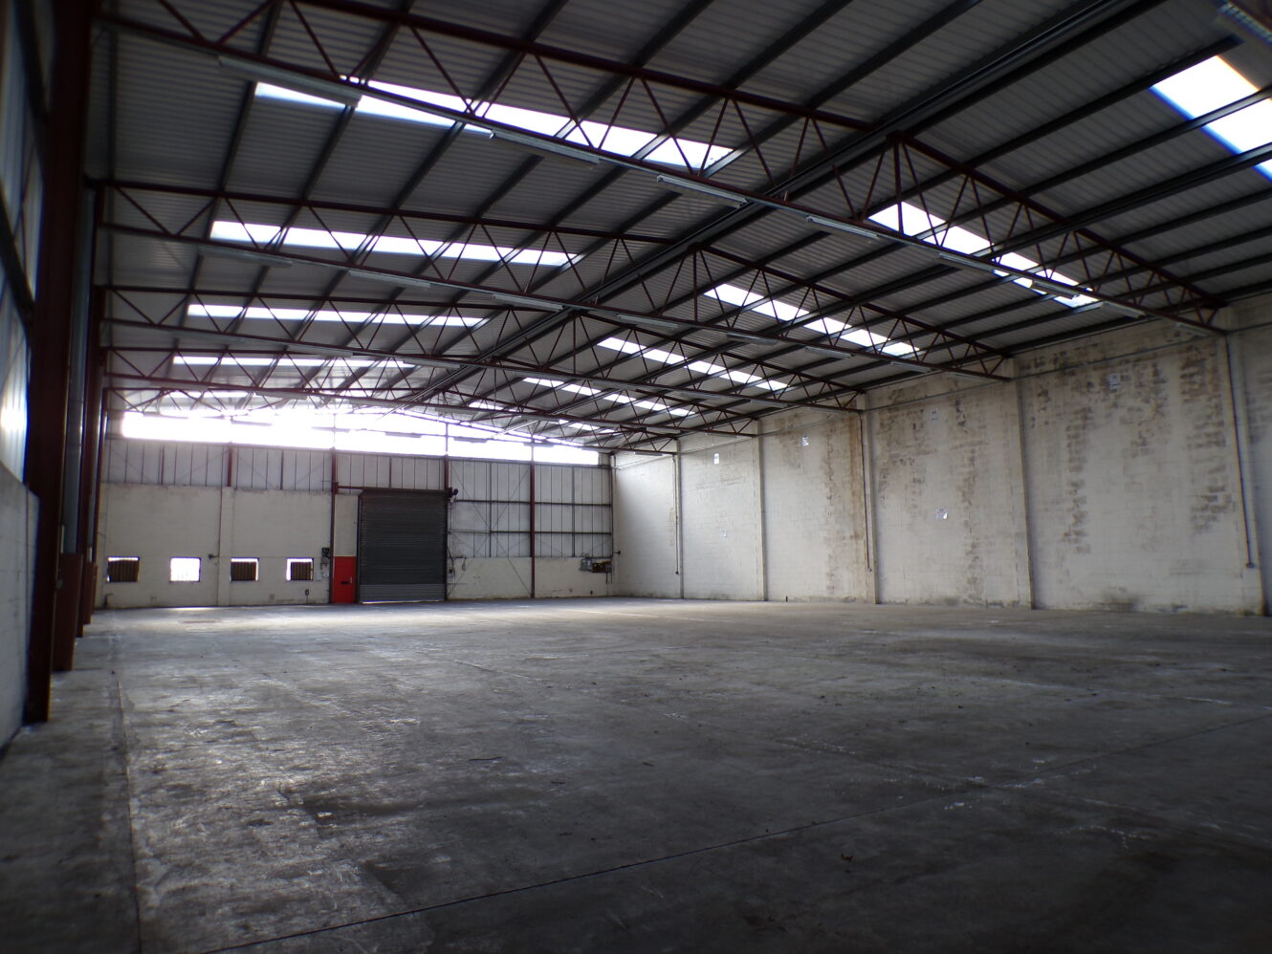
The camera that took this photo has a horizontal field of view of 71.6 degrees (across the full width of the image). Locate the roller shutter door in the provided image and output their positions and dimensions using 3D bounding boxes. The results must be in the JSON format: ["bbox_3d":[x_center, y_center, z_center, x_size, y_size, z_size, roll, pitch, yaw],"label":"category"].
[{"bbox_3d":[-10.827,3.213,41.236,4.262,5.232,0.300,3,-7,-31],"label":"roller shutter door"}]

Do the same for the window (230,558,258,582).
[{"bbox_3d":[-16.750,3.981,37.723,1.122,0.995,0.120,3,-7,-31],"label":"window"}]

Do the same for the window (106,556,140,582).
[{"bbox_3d":[-20.616,3.745,35.434,1.151,0.982,0.120,3,-7,-31],"label":"window"}]

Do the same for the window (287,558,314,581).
[{"bbox_3d":[-14.810,4.093,38.873,1.143,1.007,0.120,3,-7,-31],"label":"window"}]

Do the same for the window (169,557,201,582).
[{"bbox_3d":[-18.691,3.864,36.574,1.151,1.003,0.120,3,-7,-31],"label":"window"}]

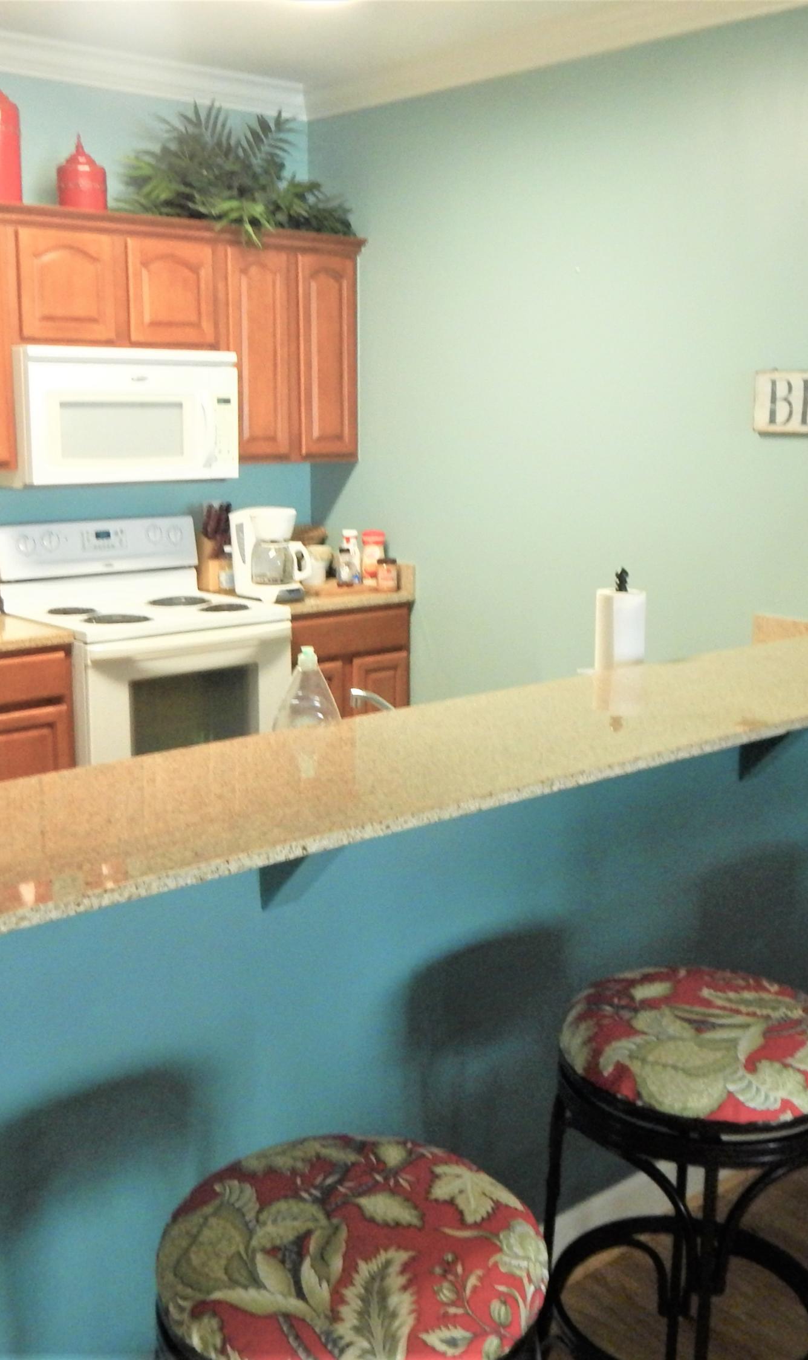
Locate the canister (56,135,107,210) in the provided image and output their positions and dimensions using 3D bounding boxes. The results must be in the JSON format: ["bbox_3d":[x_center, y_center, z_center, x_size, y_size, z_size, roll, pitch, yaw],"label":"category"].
[{"bbox_3d":[-1.019,-1.590,4.147,0.160,0.250,0.160,-9,15,-41],"label":"canister"}]

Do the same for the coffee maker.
[{"bbox_3d":[-0.472,-0.460,4.674,0.180,0.332,0.275,-9,15,-41],"label":"coffee maker"}]

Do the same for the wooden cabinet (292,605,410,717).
[{"bbox_3d":[-0.403,0.133,4.979,0.603,0.880,0.630,-10,15,-41],"label":"wooden cabinet"}]

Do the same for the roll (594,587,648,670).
[{"bbox_3d":[0.455,-0.047,2.774,0.107,0.285,0.107,1,12,0],"label":"roll"}]

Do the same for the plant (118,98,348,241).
[{"bbox_3d":[-0.565,-1.749,4.566,0.870,0.470,0.370,-10,15,-41],"label":"plant"}]

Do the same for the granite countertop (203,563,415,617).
[{"bbox_3d":[-0.394,-0.363,4.873,0.603,0.136,0.642,-10,15,-41],"label":"granite countertop"}]

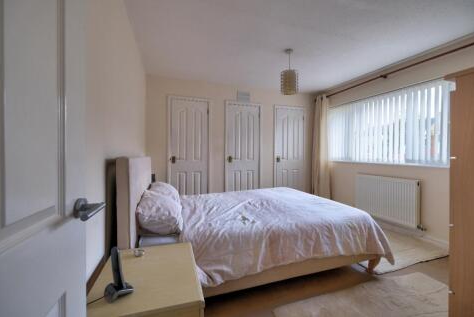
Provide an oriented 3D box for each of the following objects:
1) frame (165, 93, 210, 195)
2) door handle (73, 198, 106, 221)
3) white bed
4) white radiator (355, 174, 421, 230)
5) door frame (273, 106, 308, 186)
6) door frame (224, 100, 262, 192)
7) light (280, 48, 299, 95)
[{"bbox_3d":[-0.842,-0.018,3.501,0.727,2.085,0.080,0,0,-18],"label":"frame"},{"bbox_3d":[-0.354,0.124,0.468,0.060,0.054,0.138,0,0,-18],"label":"door handle"},{"bbox_3d":[0.129,0.512,2.087,2.125,1.025,1.430,0,0,-18],"label":"white bed"},{"bbox_3d":[2.129,0.568,2.866,0.100,0.594,0.843,0,0,-18],"label":"white radiator"},{"bbox_3d":[1.115,-0.018,4.137,0.790,2.085,0.080,0,0,-18],"label":"door frame"},{"bbox_3d":[0.129,-0.018,3.817,0.753,2.085,0.080,0,0,-18],"label":"door frame"},{"bbox_3d":[0.669,-1.097,2.528,0.216,0.590,0.216,0,0,0],"label":"light"}]

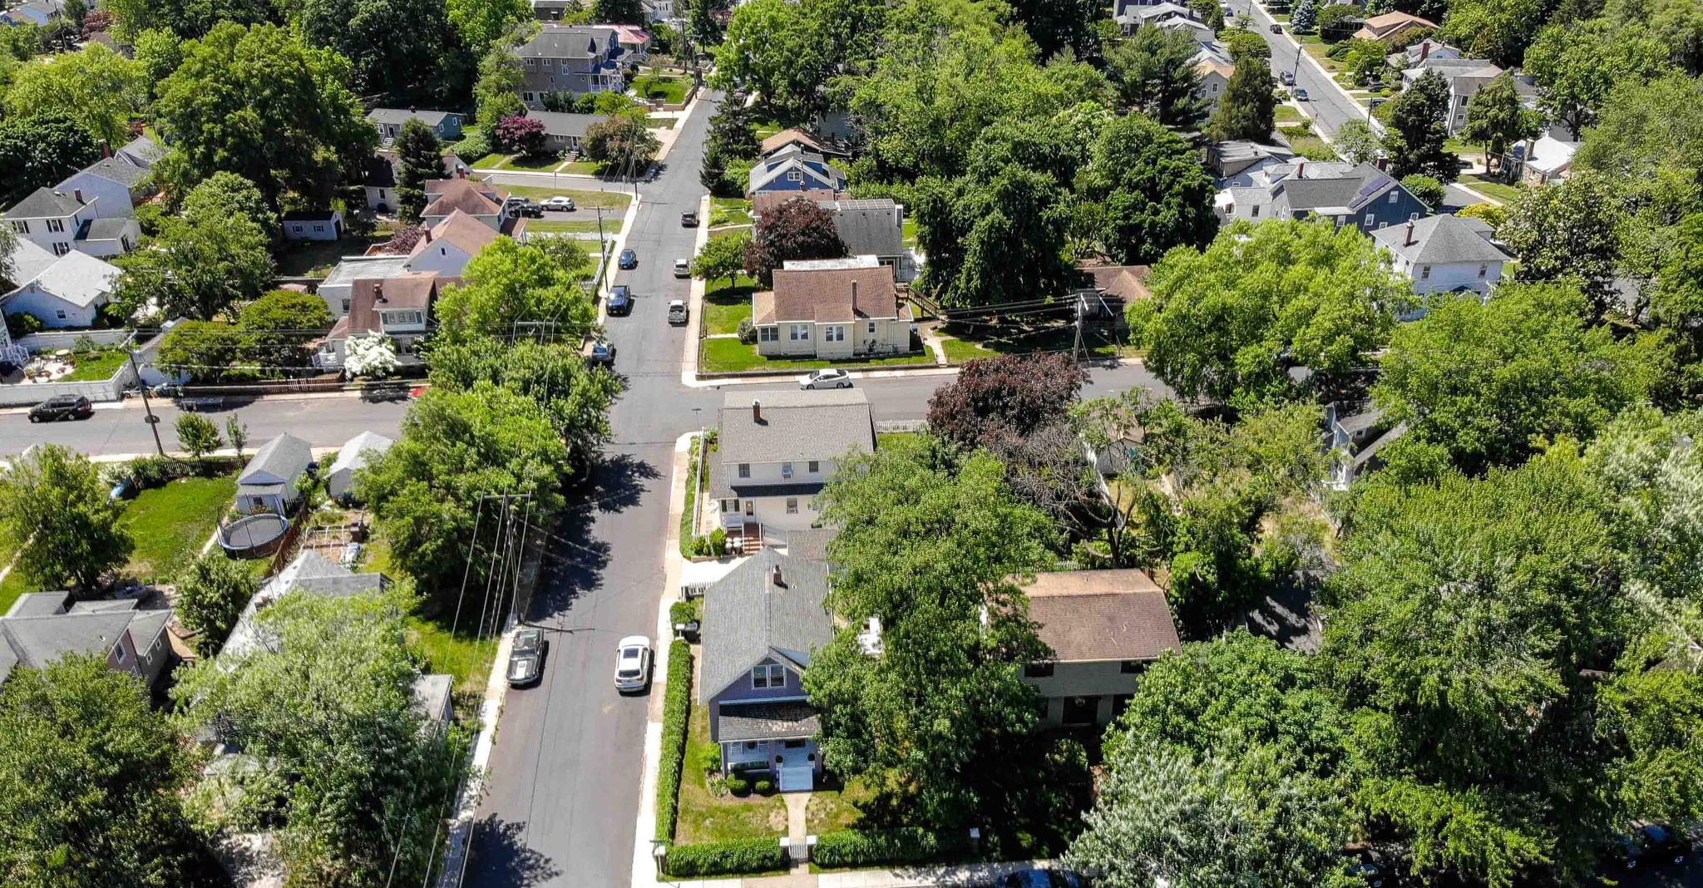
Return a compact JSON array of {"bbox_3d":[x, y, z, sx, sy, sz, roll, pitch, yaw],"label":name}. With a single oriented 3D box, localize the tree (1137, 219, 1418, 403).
[{"bbox_3d":[36.626,-11.106,104.294,23.530,16.390,23.060,0,29,0],"label":"tree"}]

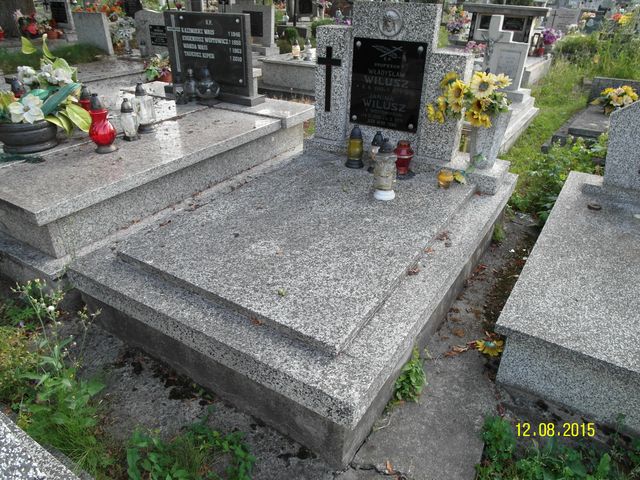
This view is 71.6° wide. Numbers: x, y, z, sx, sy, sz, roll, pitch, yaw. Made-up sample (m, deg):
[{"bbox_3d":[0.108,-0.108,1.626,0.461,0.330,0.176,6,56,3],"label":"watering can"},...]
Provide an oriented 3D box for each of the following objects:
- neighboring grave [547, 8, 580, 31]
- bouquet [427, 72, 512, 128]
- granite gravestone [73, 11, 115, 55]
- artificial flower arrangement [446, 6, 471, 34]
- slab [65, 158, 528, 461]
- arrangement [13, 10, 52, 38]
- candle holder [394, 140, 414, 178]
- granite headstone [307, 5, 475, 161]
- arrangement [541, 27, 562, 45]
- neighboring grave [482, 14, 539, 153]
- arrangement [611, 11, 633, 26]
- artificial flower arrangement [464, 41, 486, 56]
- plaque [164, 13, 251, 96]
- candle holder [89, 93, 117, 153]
[{"bbox_3d":[4.720,-4.245,8.600,0.640,0.560,0.140,18,36,28],"label":"neighboring grave"},{"bbox_3d":[0.843,-0.798,2.519,0.460,0.330,0.330,18,36,28],"label":"bouquet"},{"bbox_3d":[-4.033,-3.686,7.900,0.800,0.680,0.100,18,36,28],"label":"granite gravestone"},{"bbox_3d":[2.387,-3.783,7.646,0.371,0.422,0.330,17,33,28],"label":"artificial flower arrangement"},{"bbox_3d":[0.064,-0.037,2.444,1.438,0.352,2.074,18,36,28],"label":"slab"},{"bbox_3d":[-4.824,-3.616,7.444,0.536,0.422,0.412,17,33,28],"label":"arrangement"},{"bbox_3d":[0.515,-0.490,2.703,0.119,0.217,0.119,0,29,0],"label":"candle holder"},{"bbox_3d":[0.426,-1.019,2.811,1.004,0.865,0.154,17,33,28],"label":"granite headstone"},{"bbox_3d":[3.183,-2.811,6.100,0.290,0.250,0.260,18,36,28],"label":"arrangement"},{"bbox_3d":[1.702,-1.701,4.638,0.979,1.092,2.029,17,33,28],"label":"neighboring grave"},{"bbox_3d":[5.045,-3.694,7.400,0.380,0.270,0.320,18,36,28],"label":"arrangement"},{"bbox_3d":[1.998,-2.460,5.700,0.270,0.200,0.240,18,36,28],"label":"artificial flower arrangement"},{"bbox_3d":[-0.840,-1.410,3.339,0.814,0.539,0.077,18,36,28],"label":"plaque"},{"bbox_3d":[-1.211,-0.647,2.465,0.147,0.302,0.147,17,33,28],"label":"candle holder"}]

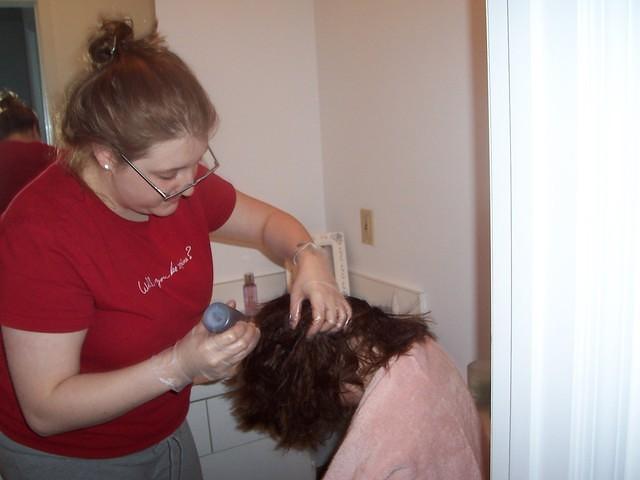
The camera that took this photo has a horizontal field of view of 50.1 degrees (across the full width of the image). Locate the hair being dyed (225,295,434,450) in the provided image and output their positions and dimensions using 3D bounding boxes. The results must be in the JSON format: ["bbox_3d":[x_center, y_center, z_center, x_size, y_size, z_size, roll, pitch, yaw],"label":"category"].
[{"bbox_3d":[-0.006,0.178,1.100,0.295,0.200,0.220,-39,6,3],"label":"hair being dyed"}]

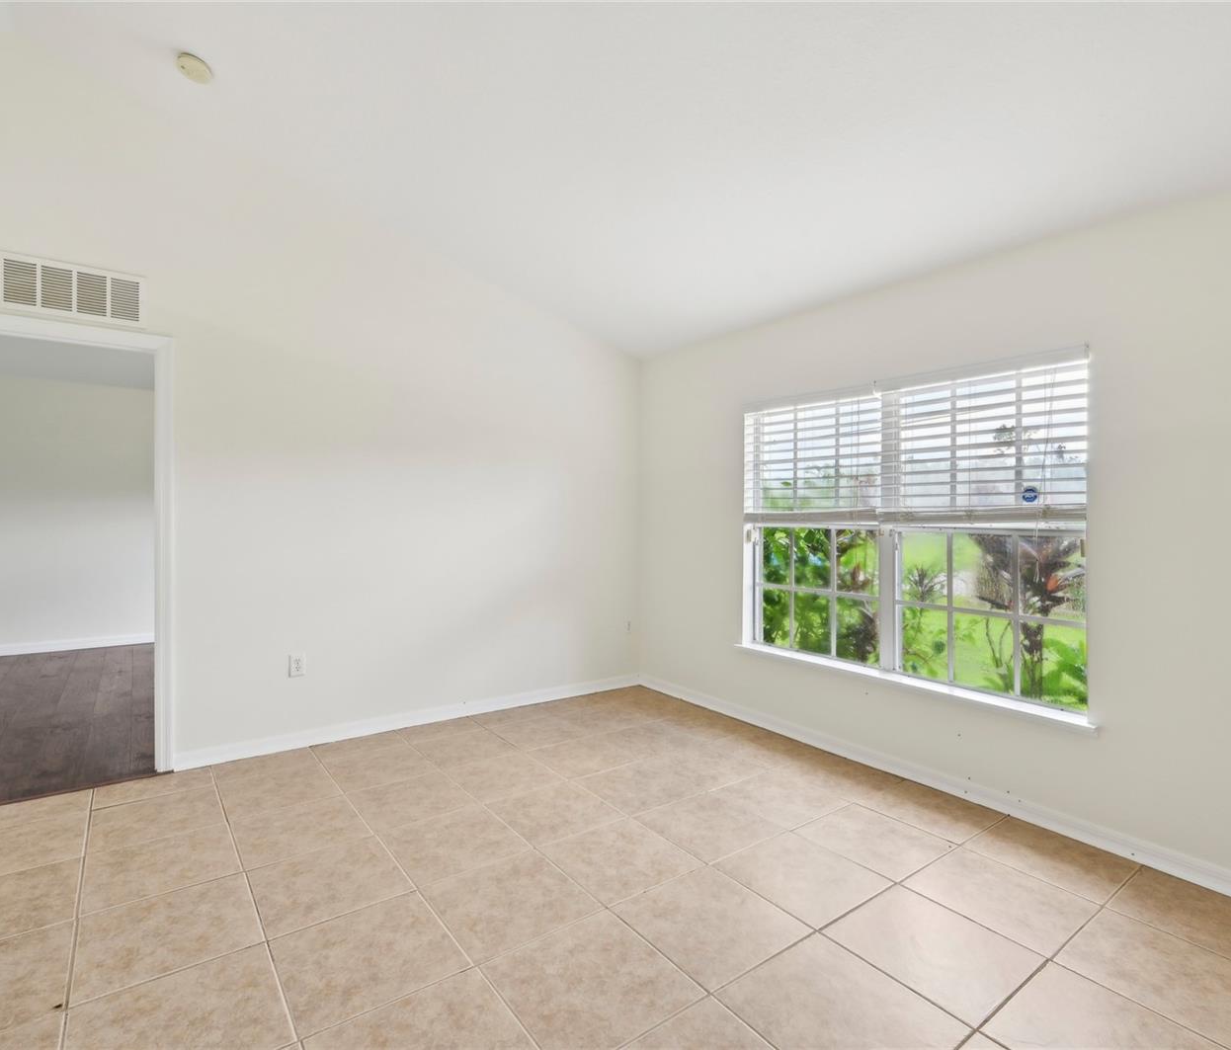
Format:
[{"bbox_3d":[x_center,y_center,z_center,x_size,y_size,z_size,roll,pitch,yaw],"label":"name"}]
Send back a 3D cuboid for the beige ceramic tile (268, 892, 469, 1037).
[{"bbox_3d":[-0.719,1.247,1.779,0.448,0.010,0.450,0,0,-36],"label":"beige ceramic tile"}]

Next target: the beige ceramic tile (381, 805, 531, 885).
[{"bbox_3d":[-0.622,1.237,2.388,0.450,0.010,0.450,1,-1,-36],"label":"beige ceramic tile"}]

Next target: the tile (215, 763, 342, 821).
[{"bbox_3d":[-1.539,1.224,2.829,0.448,0.011,0.448,1,0,-37],"label":"tile"}]

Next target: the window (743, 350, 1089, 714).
[{"bbox_3d":[1.358,0.025,3.155,0.120,1.475,1.810,0,0,-35],"label":"window"}]

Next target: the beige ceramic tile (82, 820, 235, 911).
[{"bbox_3d":[-1.647,1.242,2.235,0.448,0.010,0.450,0,0,-36],"label":"beige ceramic tile"}]

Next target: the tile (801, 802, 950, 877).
[{"bbox_3d":[1.025,1.253,2.448,0.448,0.011,0.448,1,0,-37],"label":"tile"}]

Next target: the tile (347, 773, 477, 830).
[{"bbox_3d":[-0.900,1.238,2.759,0.450,0.010,0.450,1,-1,-36],"label":"tile"}]

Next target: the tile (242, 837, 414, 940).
[{"bbox_3d":[-0.996,1.245,2.134,0.448,0.010,0.450,0,0,-36],"label":"tile"}]

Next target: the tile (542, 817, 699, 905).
[{"bbox_3d":[0.019,1.240,2.287,0.450,0.010,0.450,1,-1,-36],"label":"tile"}]

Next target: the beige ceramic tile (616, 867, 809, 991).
[{"bbox_3d":[0.293,1.240,1.921,0.450,0.010,0.450,1,-1,-36],"label":"beige ceramic tile"}]

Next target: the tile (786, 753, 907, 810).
[{"bbox_3d":[1.106,1.251,3.093,0.430,0.010,0.455,0,0,-36],"label":"tile"}]

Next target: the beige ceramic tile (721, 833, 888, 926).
[{"bbox_3d":[0.664,1.251,2.189,0.448,0.010,0.450,0,0,-36],"label":"beige ceramic tile"}]

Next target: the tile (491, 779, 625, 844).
[{"bbox_3d":[-0.257,1.241,2.656,0.450,0.010,0.450,1,-1,-36],"label":"tile"}]

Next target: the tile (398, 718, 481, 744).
[{"bbox_3d":[-1.049,1.241,3.705,0.455,0.010,0.265,0,0,-36],"label":"tile"}]

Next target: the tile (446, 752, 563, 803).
[{"bbox_3d":[-0.531,1.242,3.028,0.450,0.010,0.450,1,-1,-36],"label":"tile"}]

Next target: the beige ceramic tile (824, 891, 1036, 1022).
[{"bbox_3d":[0.936,1.253,1.823,0.448,0.010,0.450,0,0,-36],"label":"beige ceramic tile"}]

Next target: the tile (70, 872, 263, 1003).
[{"bbox_3d":[-1.343,1.224,1.851,0.448,0.011,0.448,1,0,-38],"label":"tile"}]

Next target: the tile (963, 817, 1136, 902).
[{"bbox_3d":[1.646,1.255,2.326,0.435,0.010,0.452,0,0,-36],"label":"tile"}]

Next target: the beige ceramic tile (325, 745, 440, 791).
[{"bbox_3d":[-1.202,1.242,3.134,0.448,0.010,0.450,0,0,-36],"label":"beige ceramic tile"}]

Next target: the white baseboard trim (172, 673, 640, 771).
[{"bbox_3d":[-0.989,1.183,3.878,2.920,0.088,0.014,1,0,-36],"label":"white baseboard trim"}]

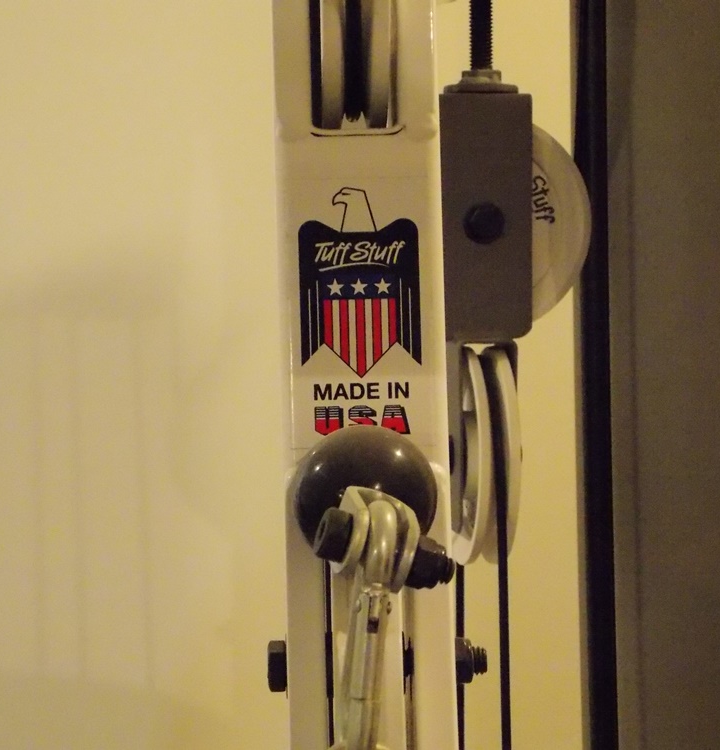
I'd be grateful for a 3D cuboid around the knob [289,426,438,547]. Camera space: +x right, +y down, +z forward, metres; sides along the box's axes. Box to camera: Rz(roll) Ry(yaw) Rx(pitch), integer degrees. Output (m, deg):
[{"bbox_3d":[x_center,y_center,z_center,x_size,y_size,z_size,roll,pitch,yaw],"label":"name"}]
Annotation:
[{"bbox_3d":[0.002,0.038,0.582,0.044,0.044,0.044,-1,5,0],"label":"knob"}]

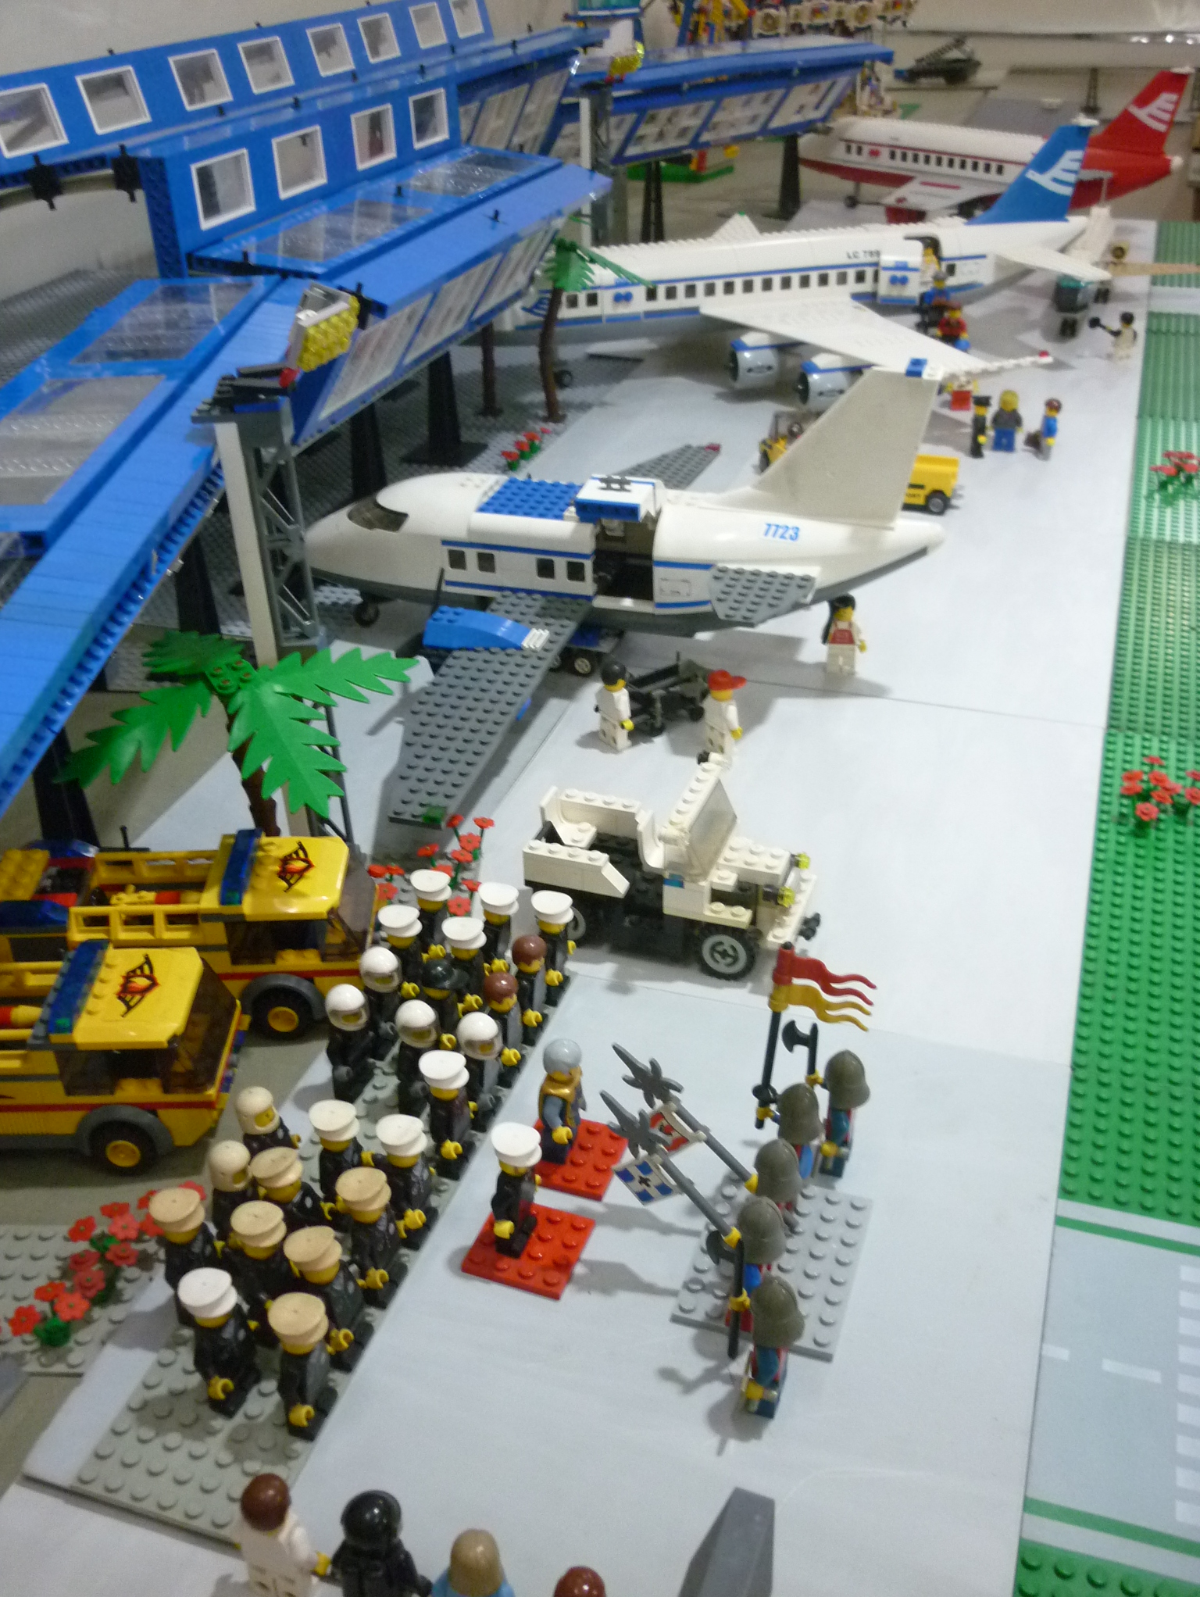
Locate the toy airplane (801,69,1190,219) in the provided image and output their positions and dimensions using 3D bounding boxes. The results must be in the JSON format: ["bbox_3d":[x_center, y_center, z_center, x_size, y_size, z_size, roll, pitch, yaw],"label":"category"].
[{"bbox_3d":[0.425,-0.739,1.727,0.435,0.184,0.500,-27,41,-37],"label":"toy airplane"}]

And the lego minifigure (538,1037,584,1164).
[{"bbox_3d":[-0.013,0.097,0.496,0.015,0.042,0.025,9,33,17],"label":"lego minifigure"}]

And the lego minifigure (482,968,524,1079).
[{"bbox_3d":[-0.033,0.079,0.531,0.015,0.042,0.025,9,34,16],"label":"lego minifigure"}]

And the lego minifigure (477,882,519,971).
[{"bbox_3d":[-0.036,0.054,0.573,0.018,0.043,0.025,10,33,16],"label":"lego minifigure"}]

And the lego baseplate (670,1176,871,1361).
[{"bbox_3d":[0.054,0.140,0.466,0.048,0.005,0.064,10,33,17],"label":"lego baseplate"}]

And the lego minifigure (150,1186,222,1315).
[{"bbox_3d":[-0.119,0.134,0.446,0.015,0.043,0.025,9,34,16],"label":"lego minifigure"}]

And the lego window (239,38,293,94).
[{"bbox_3d":[-0.232,-0.503,1.047,0.008,0.032,0.048,-4,28,28],"label":"lego window"}]

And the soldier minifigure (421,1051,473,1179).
[{"bbox_3d":[-0.048,0.103,0.492,0.018,0.043,0.025,10,33,15],"label":"soldier minifigure"}]

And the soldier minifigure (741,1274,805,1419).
[{"bbox_3d":[0.046,0.148,0.416,0.016,0.043,0.026,9,33,17],"label":"soldier minifigure"}]

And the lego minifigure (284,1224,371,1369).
[{"bbox_3d":[-0.075,0.140,0.432,0.018,0.043,0.024,10,33,16],"label":"lego minifigure"}]

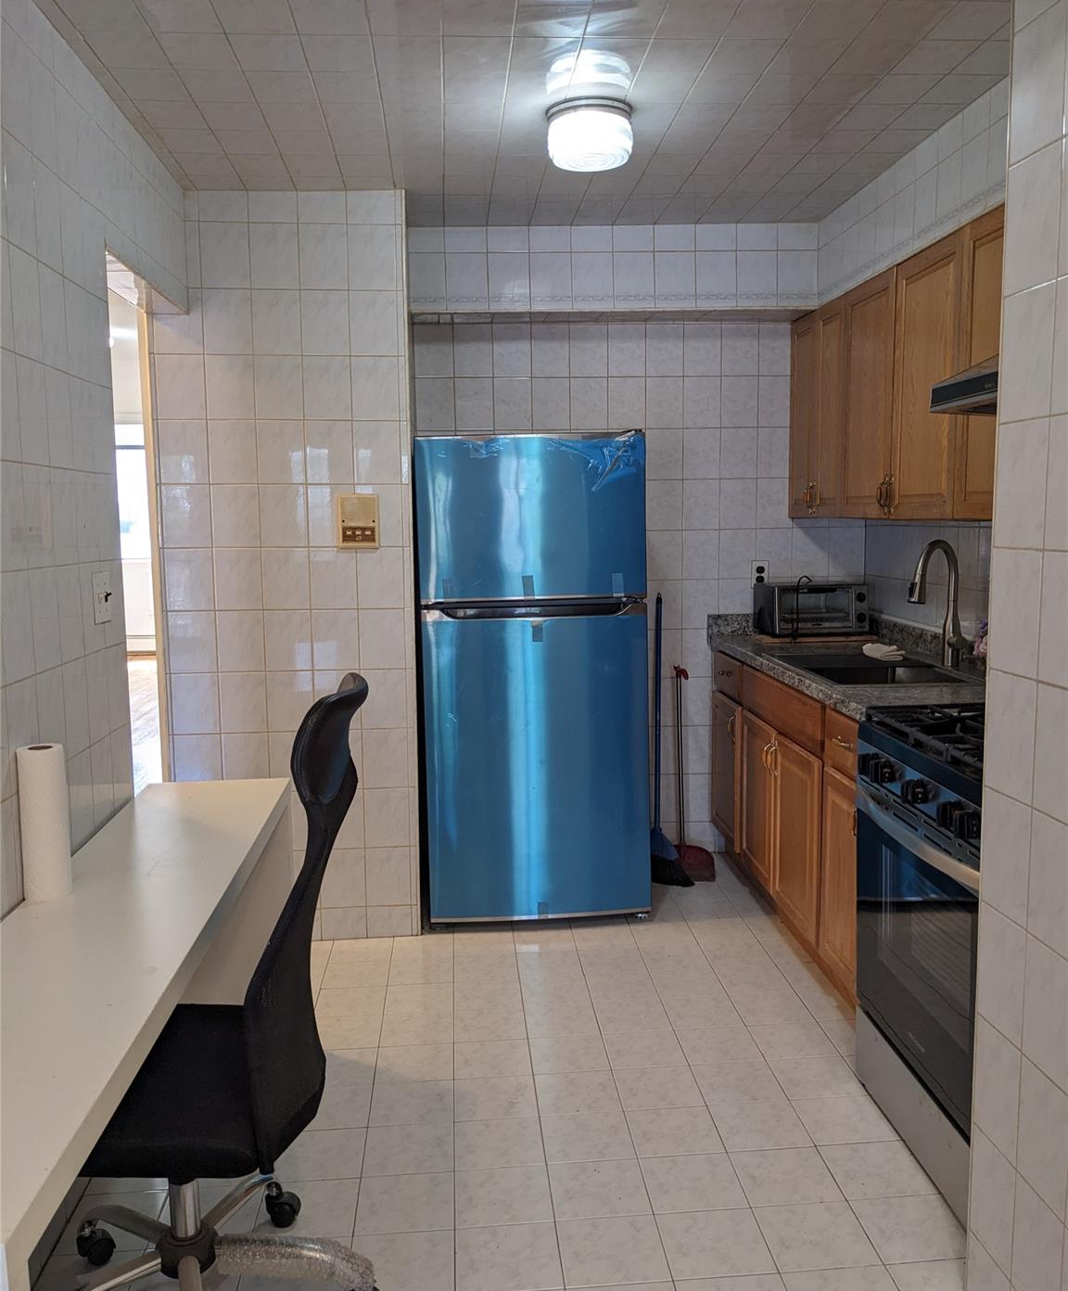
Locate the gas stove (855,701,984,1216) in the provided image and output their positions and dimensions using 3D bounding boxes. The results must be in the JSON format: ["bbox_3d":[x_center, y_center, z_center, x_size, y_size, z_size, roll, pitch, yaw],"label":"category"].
[{"bbox_3d":[1.148,0.658,2.432,0.685,0.930,0.755,-2,7,-4],"label":"gas stove"}]

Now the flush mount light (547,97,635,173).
[{"bbox_3d":[0.141,-1.303,2.858,0.220,0.125,0.220,-2,7,-4],"label":"flush mount light"}]

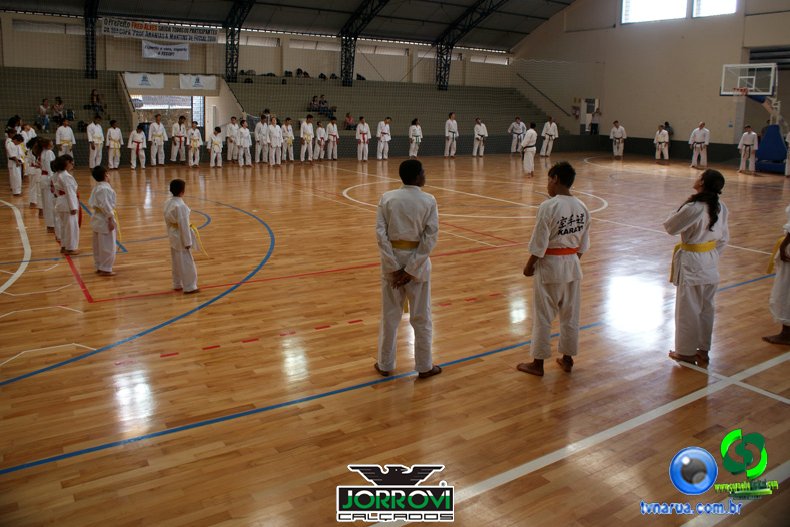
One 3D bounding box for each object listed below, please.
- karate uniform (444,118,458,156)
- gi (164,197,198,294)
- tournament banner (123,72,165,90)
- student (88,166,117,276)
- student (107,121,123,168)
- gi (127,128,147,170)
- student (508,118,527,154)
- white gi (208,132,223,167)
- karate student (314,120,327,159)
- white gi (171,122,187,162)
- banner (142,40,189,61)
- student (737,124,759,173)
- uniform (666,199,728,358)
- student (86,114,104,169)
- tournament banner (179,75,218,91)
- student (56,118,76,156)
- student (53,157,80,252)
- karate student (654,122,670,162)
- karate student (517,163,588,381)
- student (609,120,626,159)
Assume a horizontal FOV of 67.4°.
[{"bbox_3d":[2.418,-5.345,25.349,0.560,1.541,0.330,-7,17,-29],"label":"karate uniform"},{"bbox_3d":[-2.303,-0.214,6.395,0.370,1.023,0.280,15,20,41],"label":"gi"},{"bbox_3d":[-10.209,-7.461,24.200,1.580,0.620,0.030,-8,17,-31],"label":"tournament banner"},{"bbox_3d":[-3.467,-0.504,6.983,0.280,1.277,0.370,-12,20,-42],"label":"student"},{"bbox_3d":[-8.787,-3.622,18.598,0.500,1.290,0.280,-7,16,-28],"label":"student"},{"bbox_3d":[-8.084,-3.559,18.605,0.520,1.174,0.300,-7,16,-28],"label":"gi"},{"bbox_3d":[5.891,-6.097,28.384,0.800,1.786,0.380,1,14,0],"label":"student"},{"bbox_3d":[-5.788,-3.757,19.176,0.460,1.277,0.280,-6,16,-27],"label":"white gi"},{"bbox_3d":[-2.919,-4.799,23.216,0.460,1.490,0.340,-8,17,-33],"label":"karate student"},{"bbox_3d":[-7.418,-4.147,20.288,0.530,1.309,0.300,-7,17,-29],"label":"white gi"},{"bbox_3d":[-10.077,-9.322,26.021,2.000,0.680,0.050,-8,17,-32],"label":"banner"},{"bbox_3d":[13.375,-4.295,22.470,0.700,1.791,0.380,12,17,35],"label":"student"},{"bbox_3d":[2.516,0.142,4.945,0.480,1.342,0.340,-4,15,-21],"label":"uniform"},{"bbox_3d":[-9.447,-3.832,18.692,0.550,1.680,0.360,-12,19,-41],"label":"student"},{"bbox_3d":[-8.549,-7.883,25.804,1.559,0.566,0.050,-8,17,-33],"label":"tournament banner"},{"bbox_3d":[-10.151,-3.687,18.311,0.560,1.541,0.320,-8,17,-31],"label":"student"},{"bbox_3d":[-4.405,-0.791,7.937,0.280,1.304,0.380,-10,19,-38],"label":"student"},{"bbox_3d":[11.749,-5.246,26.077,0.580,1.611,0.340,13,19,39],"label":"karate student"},{"bbox_3d":[1.183,0.037,4.425,0.470,1.580,0.360,-5,16,-24],"label":"karate student"},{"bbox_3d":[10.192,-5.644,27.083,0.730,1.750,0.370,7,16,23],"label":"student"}]

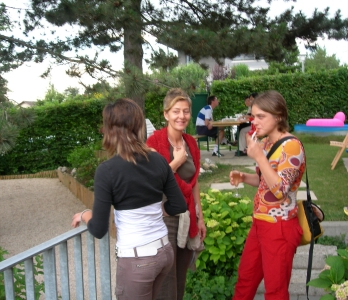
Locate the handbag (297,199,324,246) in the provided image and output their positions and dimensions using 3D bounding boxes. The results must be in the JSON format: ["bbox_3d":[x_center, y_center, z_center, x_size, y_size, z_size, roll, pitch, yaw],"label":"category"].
[{"bbox_3d":[0.705,0.380,2.300,0.130,0.220,0.240,-6,5,29],"label":"handbag"}]

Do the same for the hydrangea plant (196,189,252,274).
[{"bbox_3d":[0.391,0.639,3.400,0.600,0.670,0.550,-1,4,0],"label":"hydrangea plant"}]

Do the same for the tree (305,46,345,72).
[{"bbox_3d":[9.664,-3.909,28.210,3.000,5.400,3.000,-1,4,0],"label":"tree"}]

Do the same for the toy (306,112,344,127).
[{"bbox_3d":[4.658,-0.913,13.500,1.120,0.460,0.800,-1,4,0],"label":"toy"}]

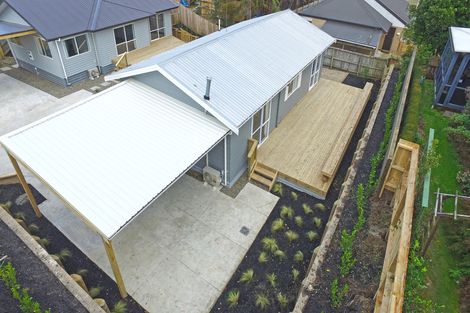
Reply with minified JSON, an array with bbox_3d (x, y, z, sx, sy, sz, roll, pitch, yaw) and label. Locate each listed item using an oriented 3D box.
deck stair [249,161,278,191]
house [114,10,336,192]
[{"bbox_3d":[1.229,0.877,11.380,1.090,0.590,0.730,23,45,23],"label":"deck stair"},{"bbox_3d":[0.316,-4.772,14.869,7.058,4.544,11.979,23,45,23],"label":"house"}]

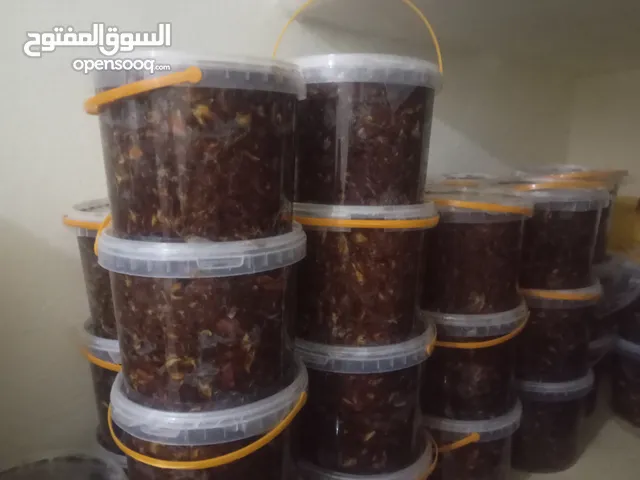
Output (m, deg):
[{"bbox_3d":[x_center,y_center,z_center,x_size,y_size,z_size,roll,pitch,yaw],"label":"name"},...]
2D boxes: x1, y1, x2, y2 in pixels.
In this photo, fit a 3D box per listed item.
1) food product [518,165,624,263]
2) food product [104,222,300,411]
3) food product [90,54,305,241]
[{"bbox_3d":[0.553,-0.052,1.166,0.225,0.174,0.225,0,9,0],"label":"food product"},{"bbox_3d":[-0.128,0.069,0.596,0.226,0.174,0.226,0,9,0],"label":"food product"},{"bbox_3d":[-0.127,-0.097,0.580,0.228,0.175,0.228,0,9,0],"label":"food product"}]

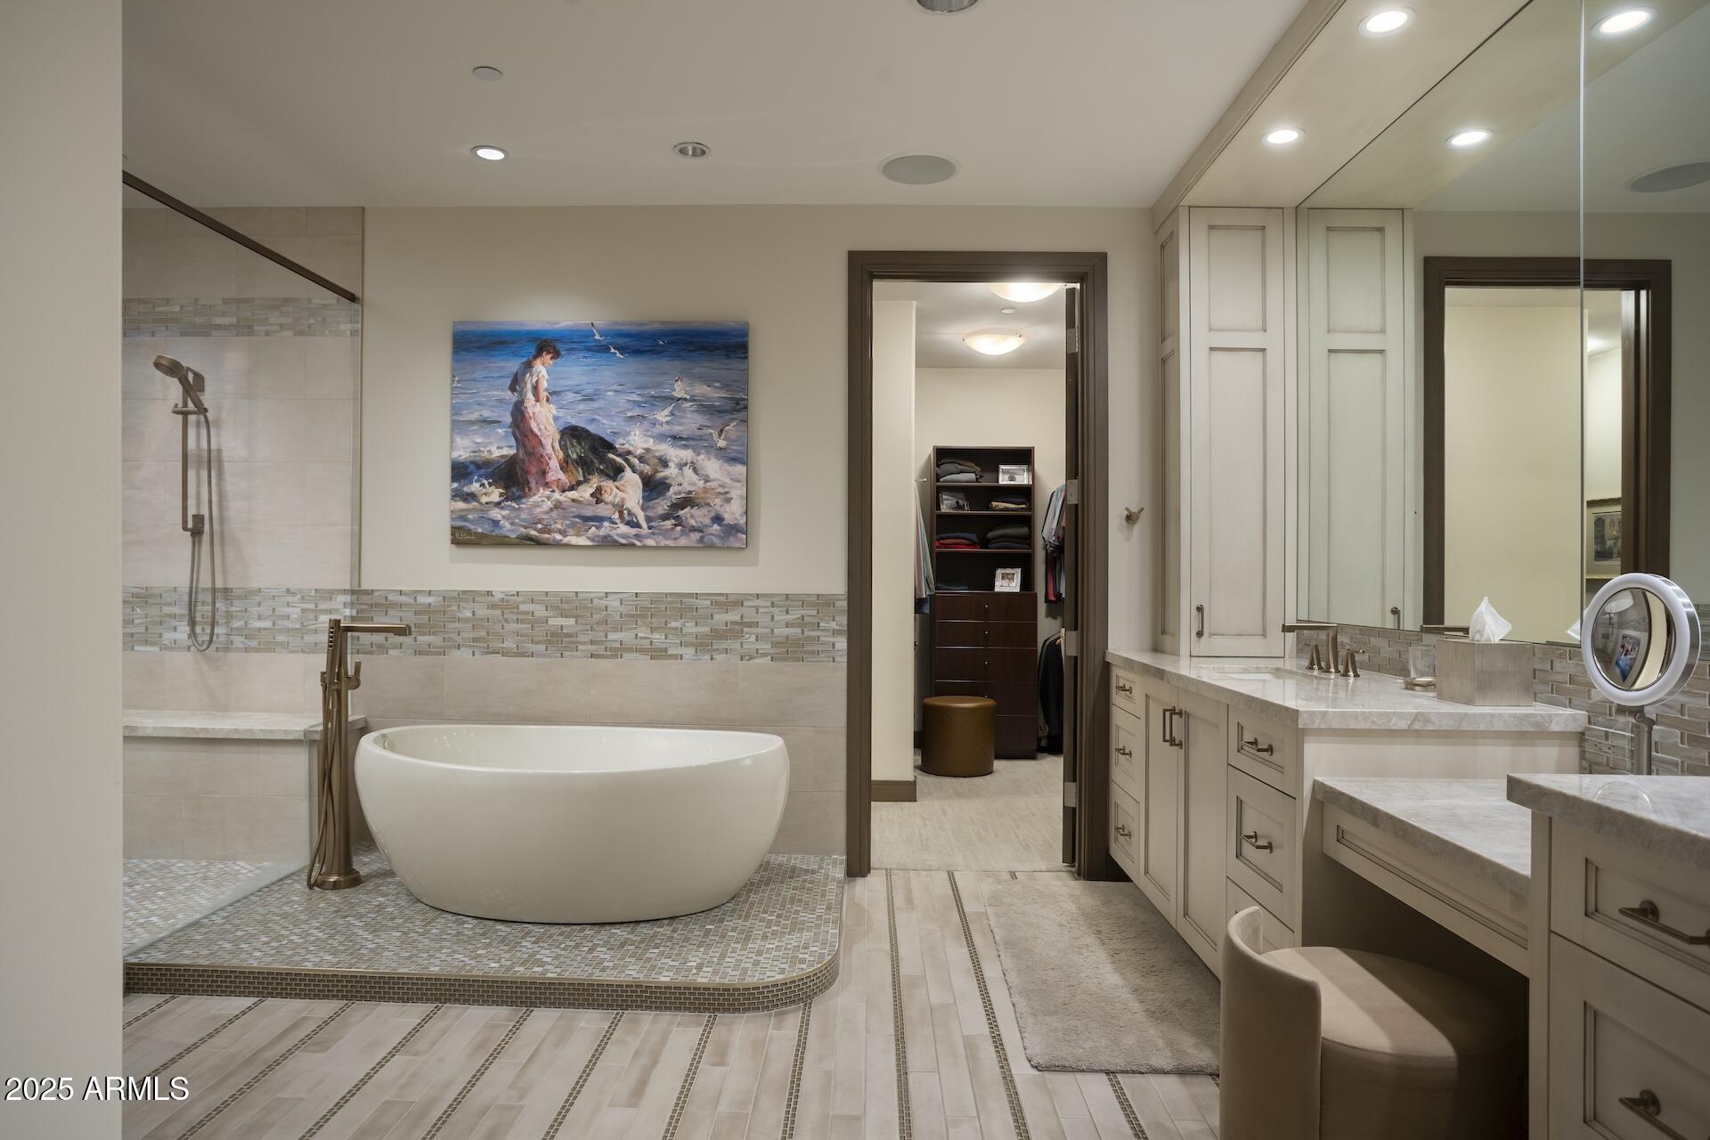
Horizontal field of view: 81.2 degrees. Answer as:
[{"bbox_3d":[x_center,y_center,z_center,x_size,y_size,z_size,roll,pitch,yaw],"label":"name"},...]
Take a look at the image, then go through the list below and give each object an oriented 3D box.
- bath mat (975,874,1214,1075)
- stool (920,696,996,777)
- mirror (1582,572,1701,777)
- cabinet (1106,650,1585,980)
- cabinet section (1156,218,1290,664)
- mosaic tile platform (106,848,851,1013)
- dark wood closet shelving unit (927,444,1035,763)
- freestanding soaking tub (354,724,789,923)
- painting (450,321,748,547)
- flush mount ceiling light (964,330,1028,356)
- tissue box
[{"bbox_3d":[0.786,1.239,3.220,0.630,0.022,1.575,0,-1,3],"label":"bath mat"},{"bbox_3d":[0.652,1.062,6.369,0.465,0.428,0.465,0,-1,1],"label":"stool"},{"bbox_3d":[1.385,0.238,1.747,0.150,0.465,0.235,0,-1,-2],"label":"mirror"},{"bbox_3d":[1.348,0.793,3.180,0.660,0.919,1.805,0,-1,1],"label":"cabinet"},{"bbox_3d":[1.423,-0.506,3.880,0.415,1.686,0.323,0,0,1],"label":"cabinet section"},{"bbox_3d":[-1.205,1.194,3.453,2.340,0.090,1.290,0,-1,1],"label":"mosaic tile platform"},{"bbox_3d":[0.897,0.214,7.021,0.695,2.138,0.470,0,-1,1],"label":"dark wood closet shelving unit"},{"bbox_3d":[-0.980,0.885,3.532,1.495,0.537,0.910,0,-1,1],"label":"freestanding soaking tub"},{"bbox_3d":[-1.043,-0.554,4.101,1.210,0.921,0.040,0,-1,1],"label":"painting"},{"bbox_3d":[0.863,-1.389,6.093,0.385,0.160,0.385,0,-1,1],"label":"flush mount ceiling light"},{"bbox_3d":[1.554,0.253,2.457,0.140,0.152,0.155,0,-1,1],"label":"tissue box"}]

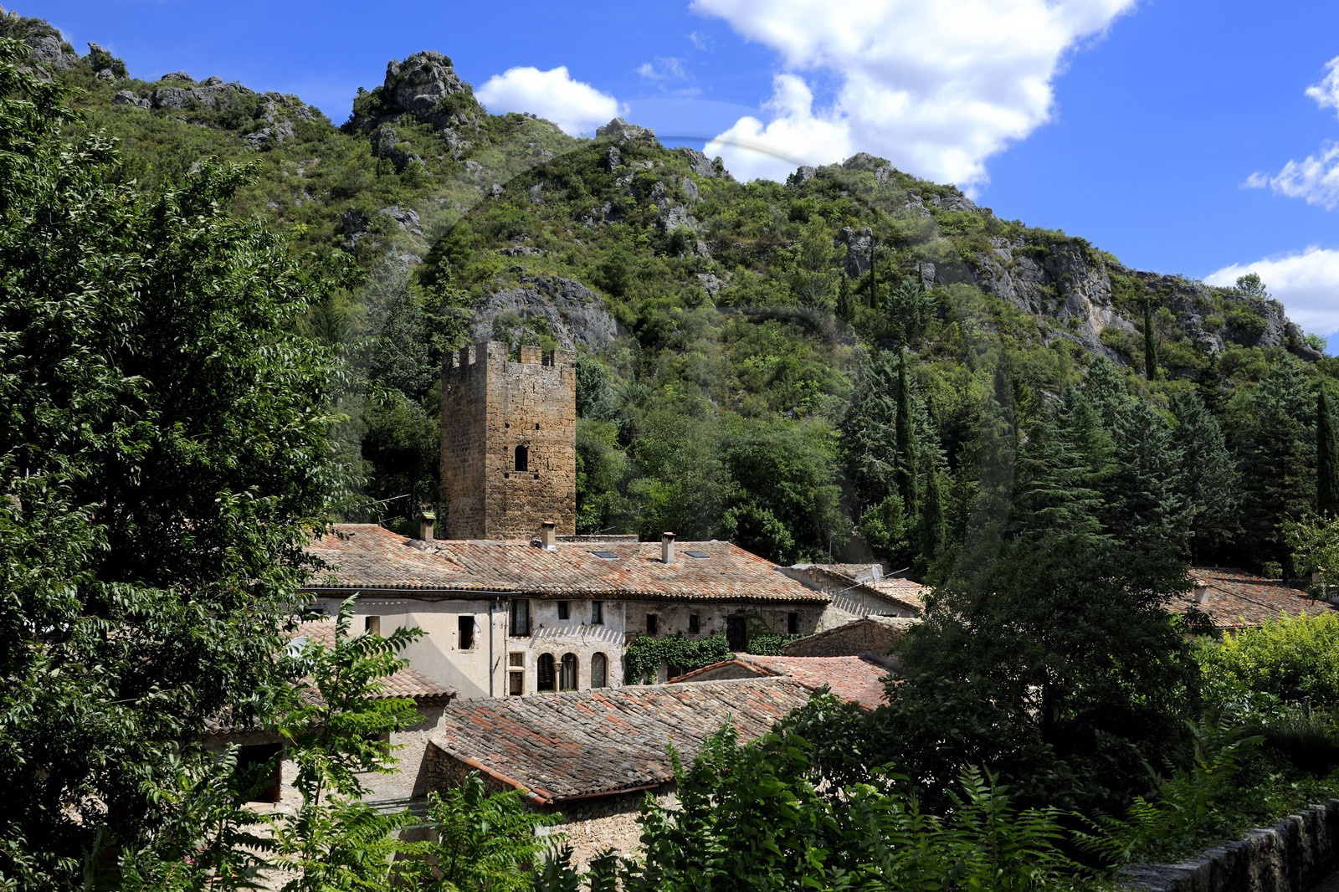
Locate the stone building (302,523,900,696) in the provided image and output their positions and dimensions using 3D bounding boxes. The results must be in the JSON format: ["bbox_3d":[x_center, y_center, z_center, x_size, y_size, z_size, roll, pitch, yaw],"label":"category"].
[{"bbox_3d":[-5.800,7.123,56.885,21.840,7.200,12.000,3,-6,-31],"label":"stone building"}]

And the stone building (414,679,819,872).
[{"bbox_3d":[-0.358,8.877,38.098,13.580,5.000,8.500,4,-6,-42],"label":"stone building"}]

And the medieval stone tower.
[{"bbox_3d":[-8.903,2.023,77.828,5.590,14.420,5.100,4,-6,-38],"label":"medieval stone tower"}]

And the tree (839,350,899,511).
[{"bbox_3d":[13.904,-0.686,98.393,3.810,12.130,3.810,0,-5,0],"label":"tree"}]

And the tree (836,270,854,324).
[{"bbox_3d":[20.775,-17.617,167.026,1.940,6.130,1.940,0,-5,0],"label":"tree"}]

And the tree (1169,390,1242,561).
[{"bbox_3d":[33.059,1.779,87.151,3.980,10.590,3.980,0,-5,0],"label":"tree"}]

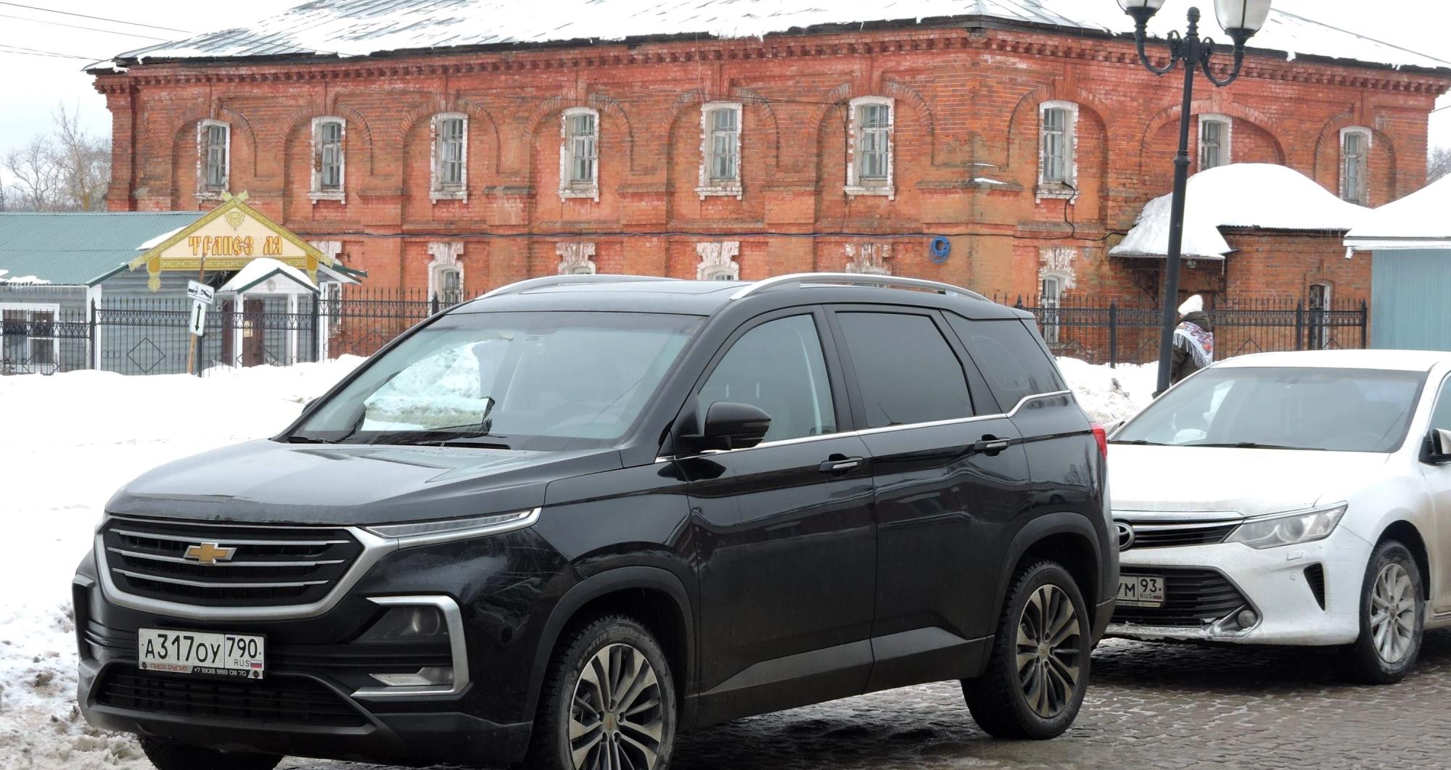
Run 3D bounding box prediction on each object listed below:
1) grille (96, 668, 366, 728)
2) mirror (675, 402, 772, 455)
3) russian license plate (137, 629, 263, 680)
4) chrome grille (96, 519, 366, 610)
[{"bbox_3d":[-1.535,0.944,10.216,1.150,0.165,0.130,0,1,35],"label":"grille"},{"bbox_3d":[-0.007,0.134,10.736,0.210,0.165,0.235,0,1,35],"label":"mirror"},{"bbox_3d":[-1.587,0.814,10.142,0.525,0.118,0.015,0,-2,35],"label":"russian license plate"},{"bbox_3d":[-1.544,0.549,10.203,1.090,0.270,0.160,0,1,35],"label":"chrome grille"}]

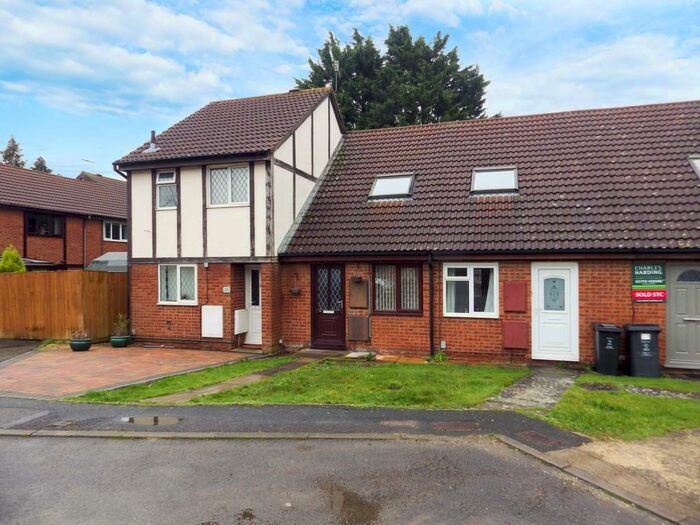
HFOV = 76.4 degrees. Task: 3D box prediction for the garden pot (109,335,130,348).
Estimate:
[{"bbox_3d":[-5.870,2.042,11.400,0.540,0.250,0.540,-1,1,0],"label":"garden pot"}]

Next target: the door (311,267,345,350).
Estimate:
[{"bbox_3d":[-0.503,1.061,10.709,0.875,2.030,0.100,0,1,16],"label":"door"}]

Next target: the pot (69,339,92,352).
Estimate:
[{"bbox_3d":[-6.558,2.031,10.850,0.540,0.250,0.540,-1,1,0],"label":"pot"}]

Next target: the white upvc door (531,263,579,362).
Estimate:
[{"bbox_3d":[4.297,1.026,9.322,0.910,2.045,0.100,0,1,16],"label":"white upvc door"}]

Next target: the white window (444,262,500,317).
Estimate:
[{"bbox_3d":[2.670,0.615,9.785,1.170,1.205,0.100,0,1,16],"label":"white window"}]

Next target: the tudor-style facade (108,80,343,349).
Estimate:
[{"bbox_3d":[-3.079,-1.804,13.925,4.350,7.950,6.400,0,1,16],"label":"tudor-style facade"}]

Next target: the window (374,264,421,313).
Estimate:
[{"bbox_3d":[1.109,0.628,10.236,1.140,1.170,0.100,0,1,16],"label":"window"}]

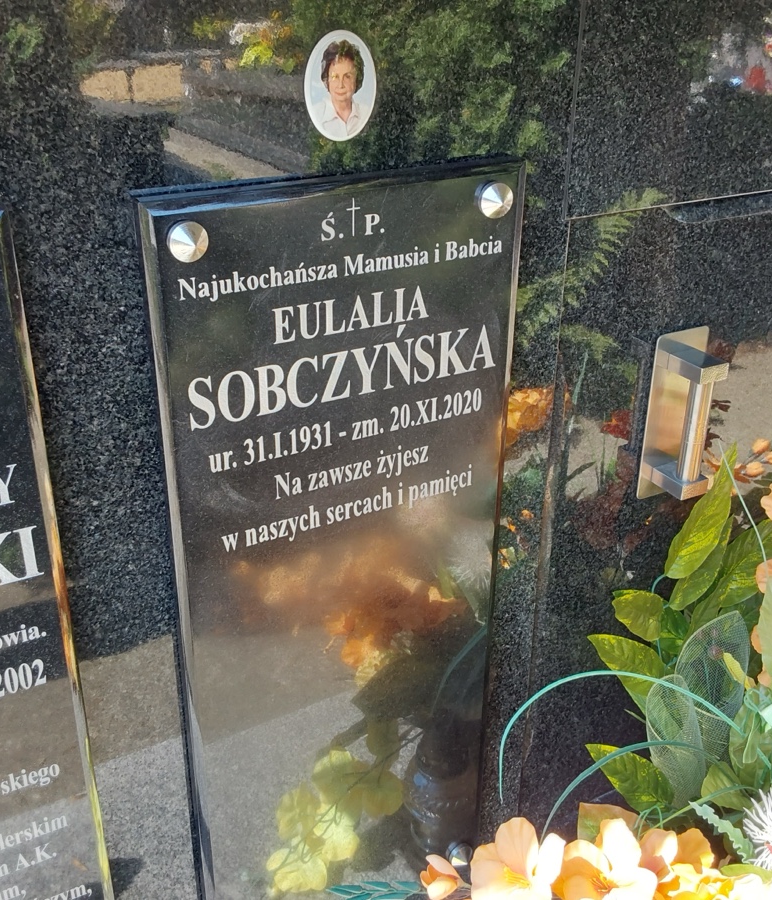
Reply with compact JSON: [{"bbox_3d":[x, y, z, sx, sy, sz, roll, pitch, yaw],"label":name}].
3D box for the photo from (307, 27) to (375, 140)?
[{"bbox_3d":[-0.037,-0.296,0.792,0.066,0.085,0.008,-13,29,-27],"label":"photo"}]

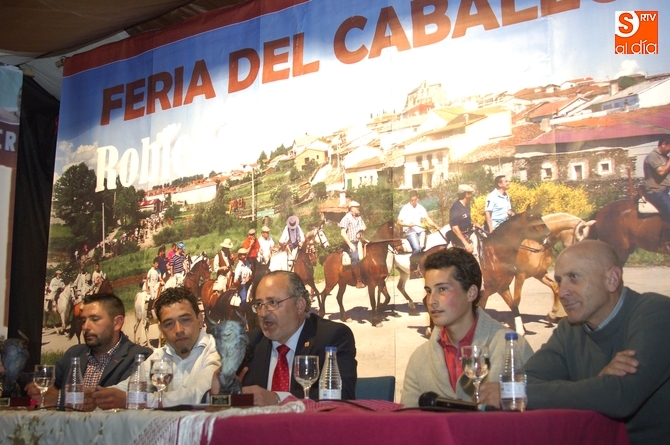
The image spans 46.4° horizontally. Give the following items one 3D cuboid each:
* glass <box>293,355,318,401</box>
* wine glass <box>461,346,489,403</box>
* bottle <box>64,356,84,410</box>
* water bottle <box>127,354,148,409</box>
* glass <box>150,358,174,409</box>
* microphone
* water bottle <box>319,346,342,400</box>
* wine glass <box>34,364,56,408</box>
[{"bbox_3d":[-0.082,0.474,2.300,0.073,0.160,0.073,0,-13,0],"label":"glass"},{"bbox_3d":[0.366,0.400,2.020,0.073,0.160,0.073,0,-13,0],"label":"wine glass"},{"bbox_3d":[-0.928,0.579,2.790,0.065,0.193,0.065,0,-13,0],"label":"bottle"},{"bbox_3d":[-0.674,0.550,2.690,0.065,0.193,0.065,0,-13,0],"label":"water bottle"},{"bbox_3d":[-0.548,0.515,2.470,0.073,0.160,0.073,0,-13,0],"label":"glass"},{"bbox_3d":[0.315,0.460,1.980,0.205,0.048,0.048,7,-13,-3],"label":"microphone"},{"bbox_3d":[-0.011,0.455,2.250,0.065,0.193,0.065,0,-13,0],"label":"water bottle"},{"bbox_3d":[-1.022,0.583,2.750,0.073,0.160,0.073,0,-13,0],"label":"wine glass"}]

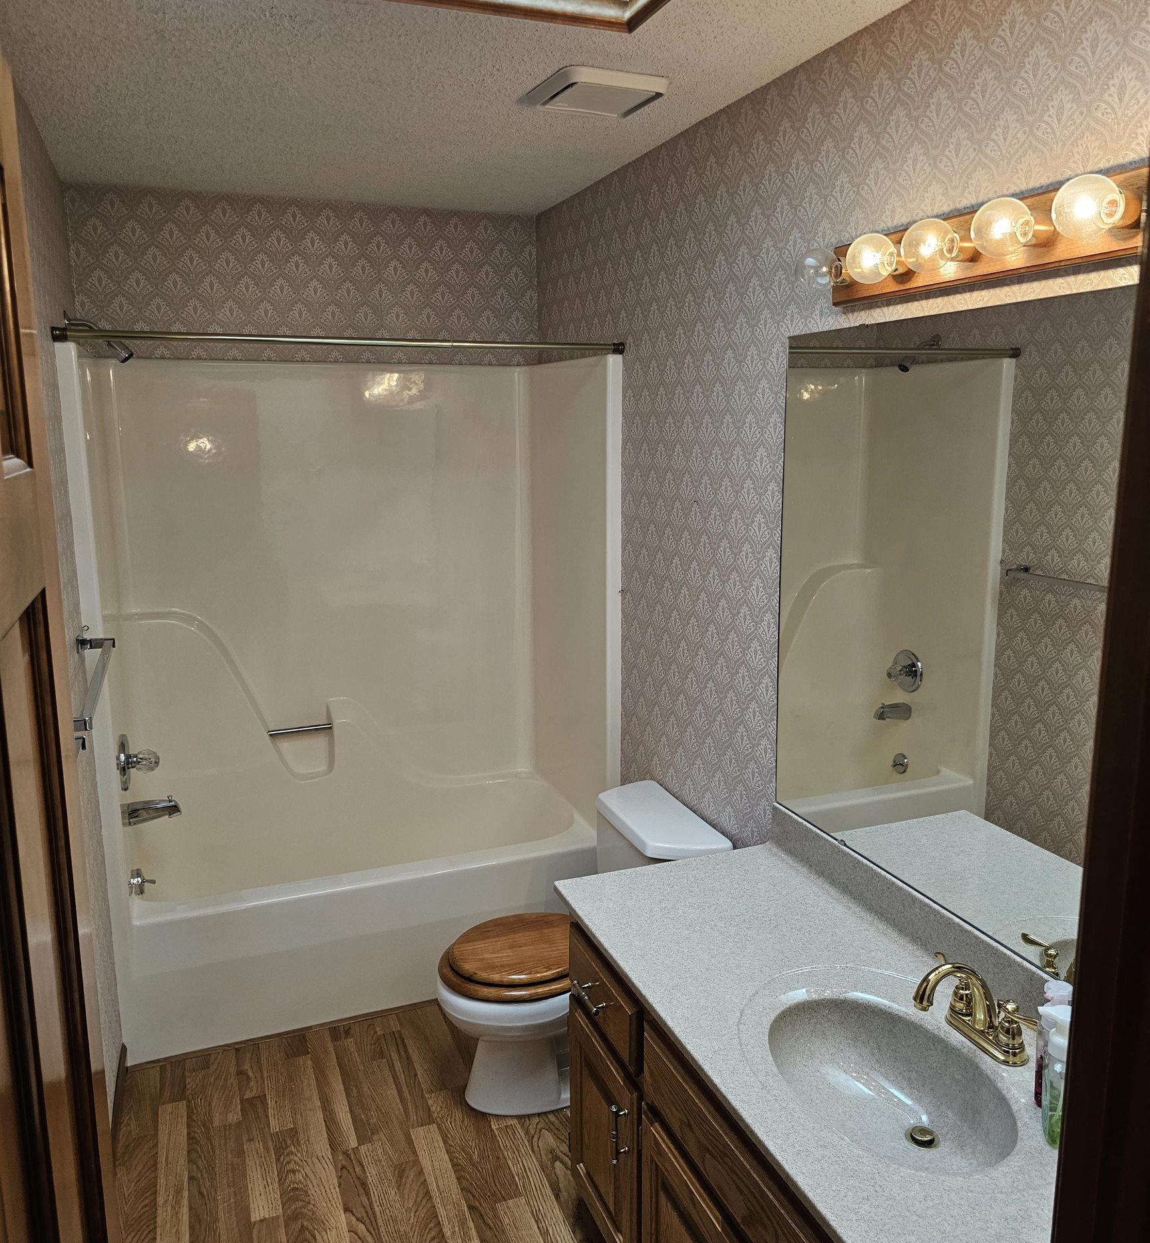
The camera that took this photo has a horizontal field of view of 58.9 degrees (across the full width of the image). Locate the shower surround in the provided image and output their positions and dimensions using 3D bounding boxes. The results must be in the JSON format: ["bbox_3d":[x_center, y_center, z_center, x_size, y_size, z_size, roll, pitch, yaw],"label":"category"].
[{"bbox_3d":[-0.690,0.164,3.264,1.499,1.960,0.749,-5,12,-21],"label":"shower surround"}]

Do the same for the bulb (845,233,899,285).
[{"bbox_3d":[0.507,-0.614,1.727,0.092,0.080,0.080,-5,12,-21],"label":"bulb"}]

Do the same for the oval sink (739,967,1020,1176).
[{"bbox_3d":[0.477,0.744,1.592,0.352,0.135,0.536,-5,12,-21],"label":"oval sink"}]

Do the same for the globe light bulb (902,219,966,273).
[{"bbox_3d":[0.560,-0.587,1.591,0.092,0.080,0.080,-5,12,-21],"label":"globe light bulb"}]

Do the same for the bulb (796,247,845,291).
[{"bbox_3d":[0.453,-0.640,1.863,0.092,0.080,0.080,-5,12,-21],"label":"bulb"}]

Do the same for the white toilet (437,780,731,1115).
[{"bbox_3d":[-0.010,0.898,2.683,0.715,0.743,0.467,-5,12,-21],"label":"white toilet"}]

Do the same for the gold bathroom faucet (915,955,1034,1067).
[{"bbox_3d":[0.603,0.600,1.601,0.179,0.149,0.238,-5,12,-21],"label":"gold bathroom faucet"}]

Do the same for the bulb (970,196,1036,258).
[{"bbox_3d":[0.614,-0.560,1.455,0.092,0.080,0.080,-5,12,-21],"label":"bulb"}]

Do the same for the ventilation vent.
[{"bbox_3d":[0.036,-1.147,2.231,0.236,0.030,0.286,-5,12,-21],"label":"ventilation vent"}]

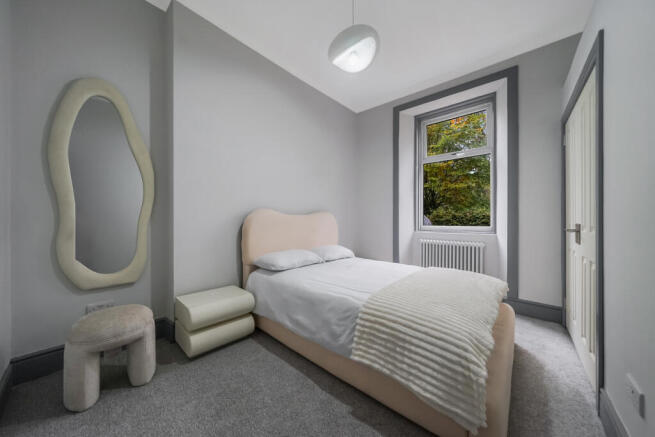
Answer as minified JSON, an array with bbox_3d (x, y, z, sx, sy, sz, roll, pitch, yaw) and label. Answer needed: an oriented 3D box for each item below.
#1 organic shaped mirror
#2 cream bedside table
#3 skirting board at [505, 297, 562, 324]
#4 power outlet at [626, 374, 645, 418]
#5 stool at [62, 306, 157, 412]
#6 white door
[{"bbox_3d":[-1.689,-0.261,1.683,0.061,1.555,0.565,0,0,41],"label":"organic shaped mirror"},{"bbox_3d":[-0.983,0.872,1.948,0.373,0.386,0.522,0,0,41],"label":"cream bedside table"},{"bbox_3d":[2.212,0.983,2.353,0.442,0.165,0.022,0,0,41],"label":"skirting board"},{"bbox_3d":[1.174,0.672,0.832,0.012,0.085,0.140,0,0,41],"label":"power outlet"},{"bbox_3d":[-1.385,0.855,1.422,0.425,0.420,0.425,0,0,41],"label":"stool"},{"bbox_3d":[2.010,0.060,1.728,0.042,2.010,1.113,0,0,41],"label":"white door"}]

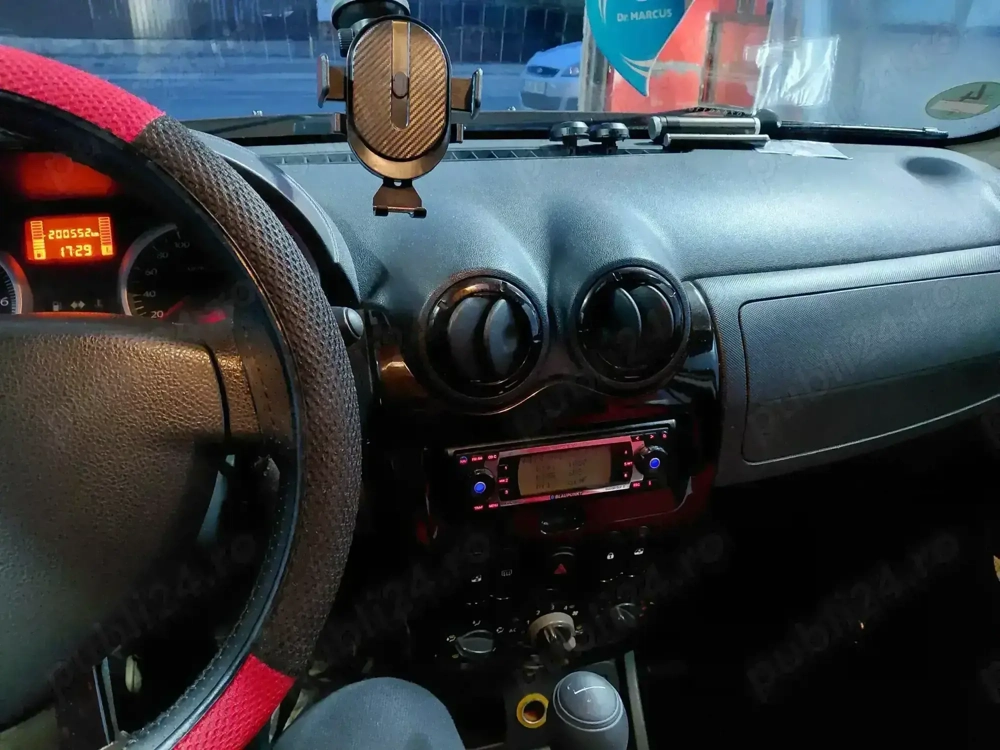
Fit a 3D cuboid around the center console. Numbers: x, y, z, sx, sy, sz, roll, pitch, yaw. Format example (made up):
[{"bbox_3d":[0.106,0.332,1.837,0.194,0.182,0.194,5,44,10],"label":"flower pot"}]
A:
[{"bbox_3d":[0.040,0.135,0.580,0.300,0.440,0.240,-5,24,-16],"label":"center console"}]

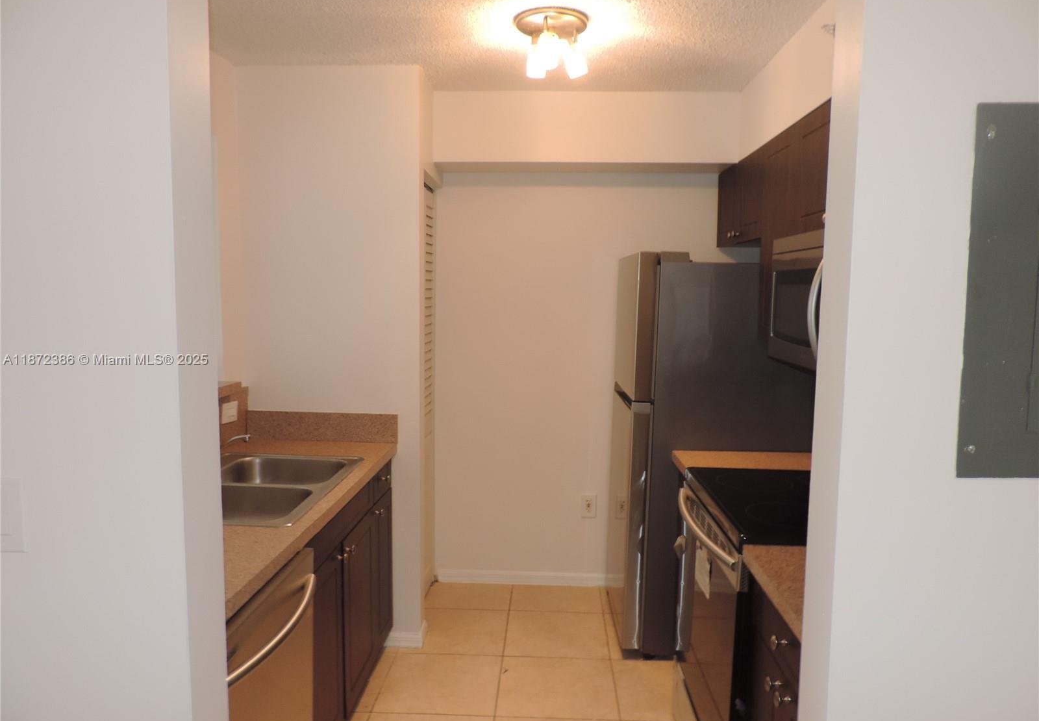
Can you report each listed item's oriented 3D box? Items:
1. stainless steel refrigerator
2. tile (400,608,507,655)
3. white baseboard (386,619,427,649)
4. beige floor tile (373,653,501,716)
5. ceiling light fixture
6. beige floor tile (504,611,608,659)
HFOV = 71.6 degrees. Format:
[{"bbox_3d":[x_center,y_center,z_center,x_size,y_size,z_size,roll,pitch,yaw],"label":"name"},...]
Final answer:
[{"bbox_3d":[0.851,0.389,3.323,0.793,1.715,0.725,1,5,3],"label":"stainless steel refrigerator"},{"bbox_3d":[-0.286,1.246,3.313,0.453,0.010,0.448,1,5,3],"label":"tile"},{"bbox_3d":[-0.498,1.214,3.222,0.157,0.064,0.157,1,5,3],"label":"white baseboard"},{"bbox_3d":[-0.306,1.284,2.865,0.453,0.010,0.448,1,5,3],"label":"beige floor tile"},{"bbox_3d":[0.112,-1.068,2.478,0.255,0.183,0.255,1,5,3],"label":"ceiling light fixture"},{"bbox_3d":[0.169,1.251,3.293,0.453,0.010,0.448,1,5,3],"label":"beige floor tile"}]

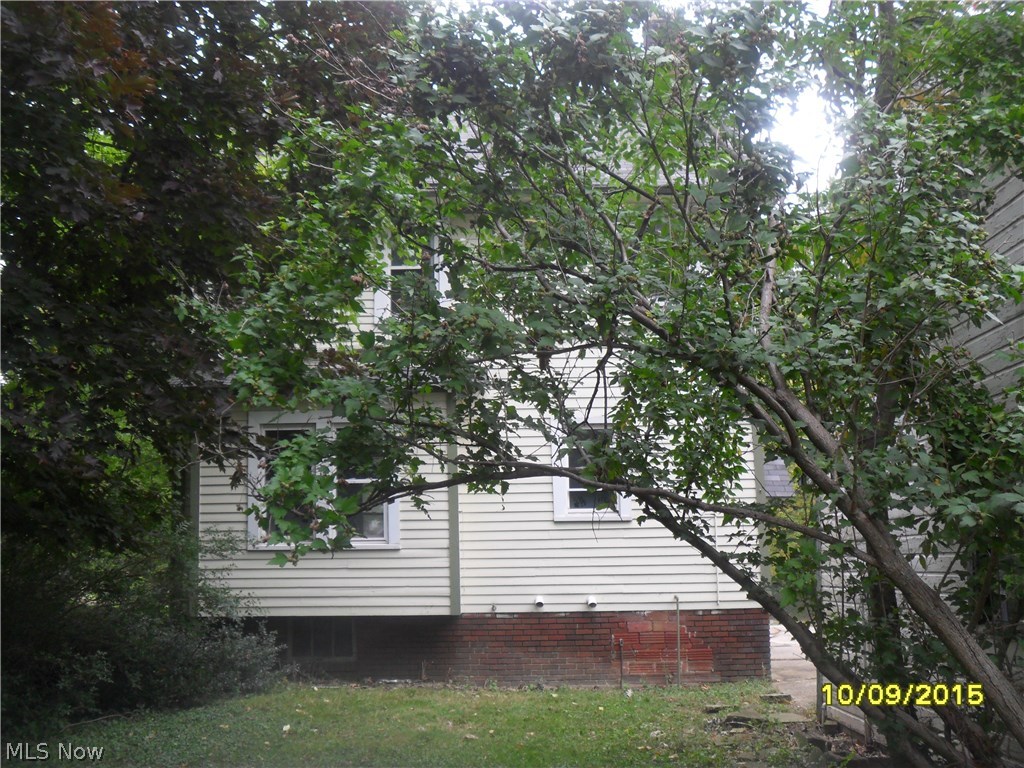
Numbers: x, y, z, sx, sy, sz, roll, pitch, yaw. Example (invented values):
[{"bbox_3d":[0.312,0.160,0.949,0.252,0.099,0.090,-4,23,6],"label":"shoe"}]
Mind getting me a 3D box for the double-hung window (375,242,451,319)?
[{"bbox_3d":[-1.281,-1.394,13.300,0.990,1.270,0.140,-1,-7,1],"label":"double-hung window"}]

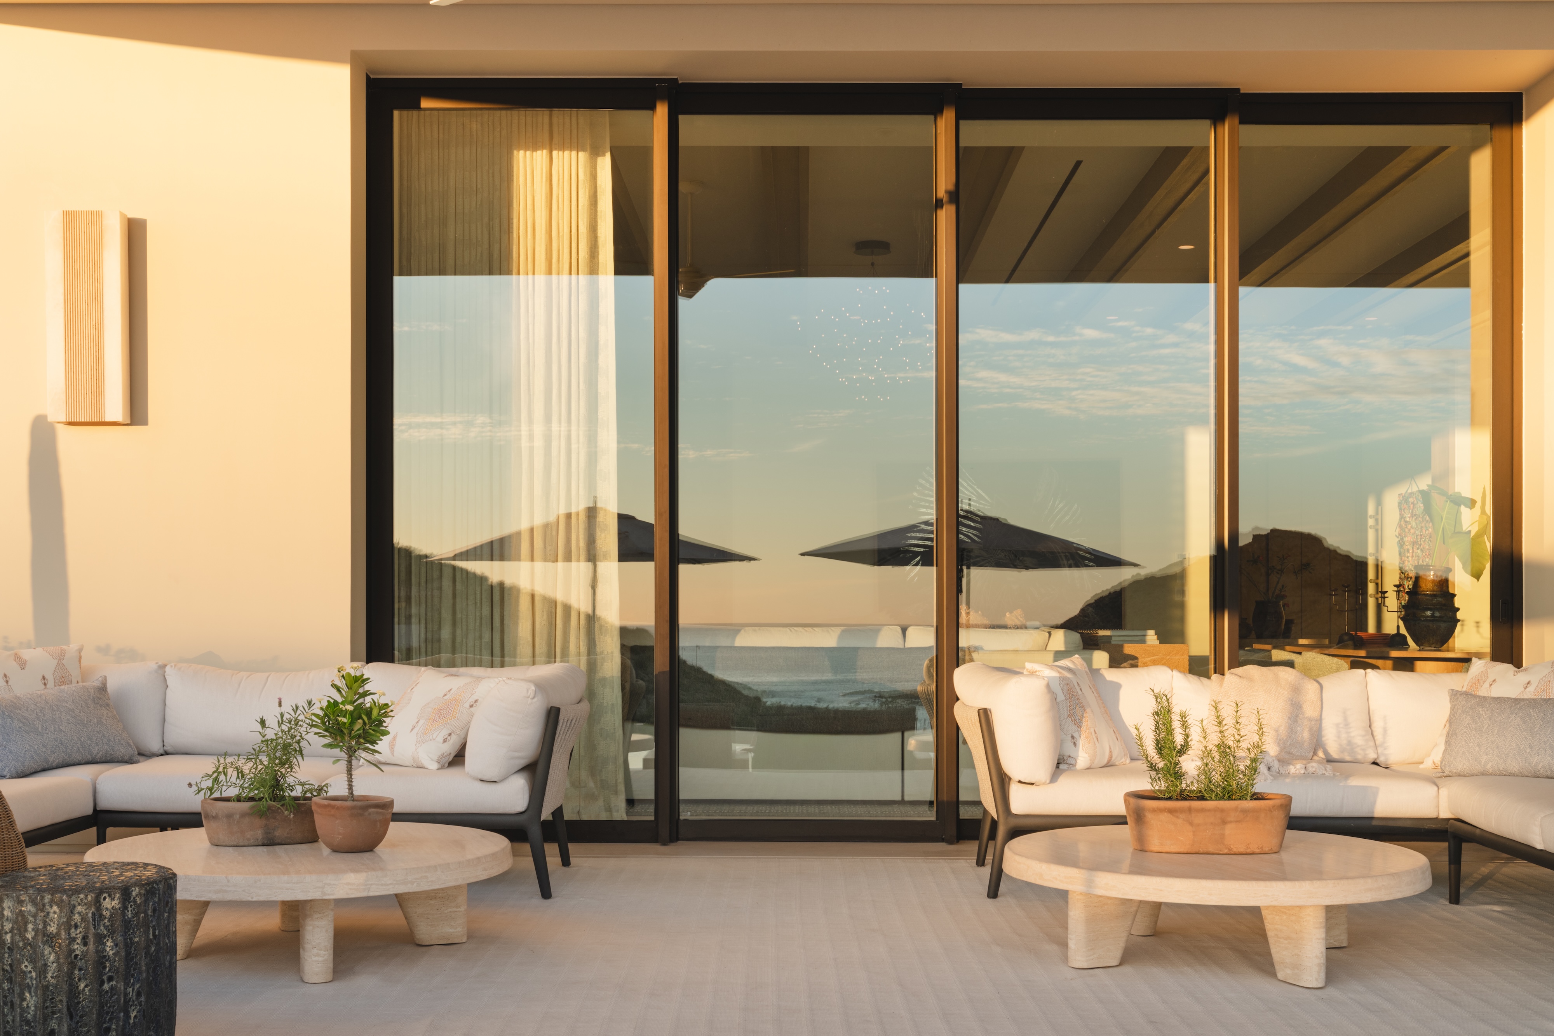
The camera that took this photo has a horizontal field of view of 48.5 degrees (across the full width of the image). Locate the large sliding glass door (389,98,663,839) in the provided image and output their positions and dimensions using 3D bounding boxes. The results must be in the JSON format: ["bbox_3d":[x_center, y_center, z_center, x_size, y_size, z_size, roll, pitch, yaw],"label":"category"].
[{"bbox_3d":[-1.099,-0.236,7.460,1.200,3.170,0.080,0,0,0],"label":"large sliding glass door"}]

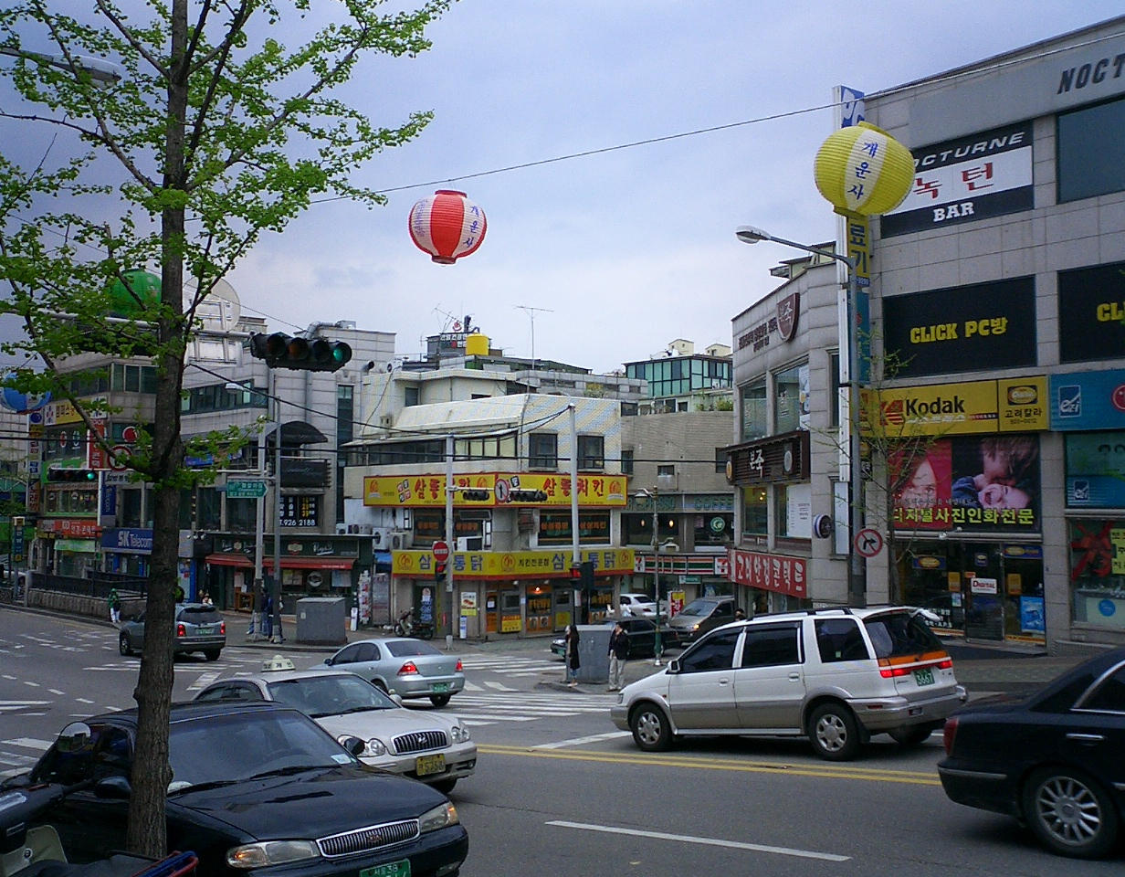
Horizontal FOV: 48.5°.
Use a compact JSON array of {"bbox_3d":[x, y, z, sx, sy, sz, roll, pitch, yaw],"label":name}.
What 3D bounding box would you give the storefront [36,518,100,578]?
[{"bbox_3d":[-28.211,6.353,72.280,1.300,3.700,7.500,2,-4,-44],"label":"storefront"}]

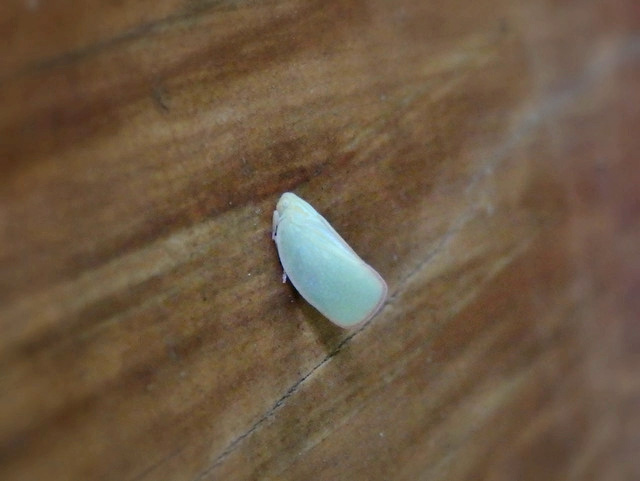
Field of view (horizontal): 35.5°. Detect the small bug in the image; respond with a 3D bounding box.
[{"bbox_3d":[0.000,0.001,0.066,0.010,0.005,0.004,53,40,0],"label":"small bug"}]

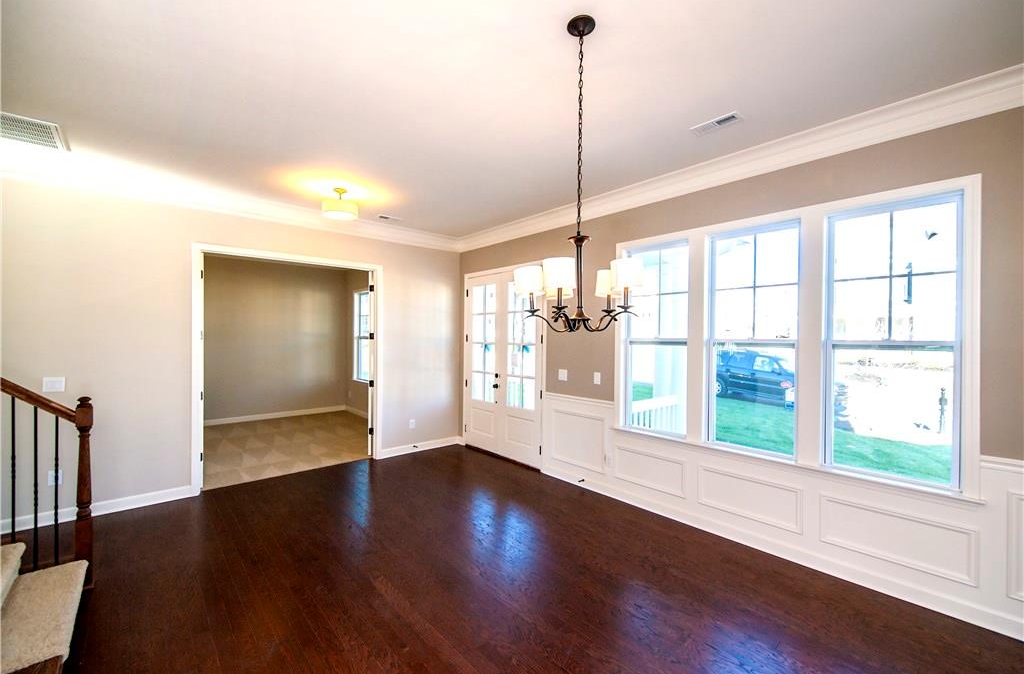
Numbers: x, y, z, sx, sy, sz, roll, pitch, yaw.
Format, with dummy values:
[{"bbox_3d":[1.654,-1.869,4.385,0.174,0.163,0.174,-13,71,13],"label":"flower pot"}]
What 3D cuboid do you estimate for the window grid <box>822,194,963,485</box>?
[{"bbox_3d":[2.426,0.029,2.670,0.090,1.750,0.645,0,0,-41],"label":"window grid"}]

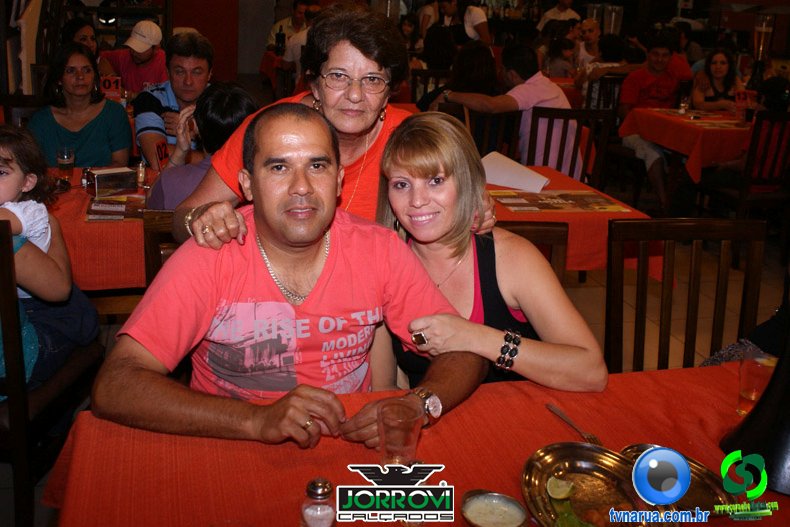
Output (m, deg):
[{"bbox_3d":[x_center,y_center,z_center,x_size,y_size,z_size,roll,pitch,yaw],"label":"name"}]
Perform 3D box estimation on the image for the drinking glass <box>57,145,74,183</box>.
[{"bbox_3d":[-1.103,-0.335,2.866,0.062,0.097,0.062,-2,19,-15],"label":"drinking glass"}]

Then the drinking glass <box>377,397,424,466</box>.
[{"bbox_3d":[0.008,0.251,1.258,0.068,0.094,0.068,3,18,-1],"label":"drinking glass"}]

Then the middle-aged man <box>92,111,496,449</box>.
[{"bbox_3d":[-0.187,0.327,1.599,0.670,1.230,0.620,-1,18,-12],"label":"middle-aged man"}]

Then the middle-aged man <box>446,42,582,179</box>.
[{"bbox_3d":[0.725,-0.691,5.142,0.720,1.230,0.720,2,17,-2],"label":"middle-aged man"}]

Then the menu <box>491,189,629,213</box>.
[{"bbox_3d":[0.546,-0.211,2.932,0.420,0.004,0.300,-2,19,-15],"label":"menu"}]

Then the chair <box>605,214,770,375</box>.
[{"bbox_3d":[0.797,0.376,2.193,0.420,0.890,0.480,0,17,-7],"label":"chair"}]

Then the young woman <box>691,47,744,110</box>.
[{"bbox_3d":[2.254,-0.917,6.016,0.460,1.160,0.620,0,18,-11],"label":"young woman"}]

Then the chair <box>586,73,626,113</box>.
[{"bbox_3d":[1.623,-0.867,6.144,0.420,0.904,0.470,-1,18,-12],"label":"chair"}]

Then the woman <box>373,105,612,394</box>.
[{"bbox_3d":[0.180,0.281,1.847,0.480,1.230,0.680,4,17,5],"label":"woman"}]

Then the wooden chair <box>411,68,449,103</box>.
[{"bbox_3d":[0.344,-1.265,7.594,0.420,0.890,0.480,1,17,-4],"label":"wooden chair"}]

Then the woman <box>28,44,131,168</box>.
[{"bbox_3d":[-1.330,-0.308,3.681,0.480,1.200,0.680,-2,17,-13],"label":"woman"}]

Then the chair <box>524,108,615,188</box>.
[{"bbox_3d":[0.877,-0.441,4.735,0.420,0.880,0.470,2,18,-4],"label":"chair"}]

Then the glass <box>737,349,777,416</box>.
[{"bbox_3d":[0.633,0.202,1.485,0.070,0.100,0.070,2,17,0],"label":"glass"}]

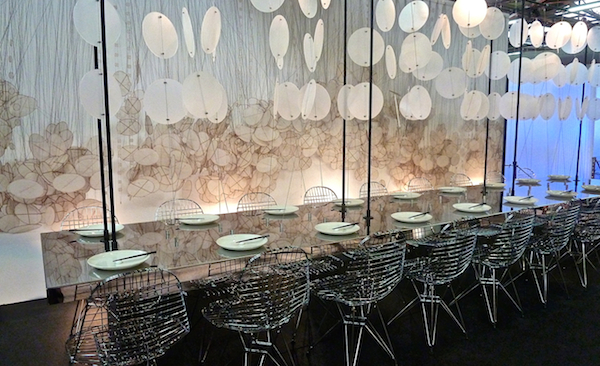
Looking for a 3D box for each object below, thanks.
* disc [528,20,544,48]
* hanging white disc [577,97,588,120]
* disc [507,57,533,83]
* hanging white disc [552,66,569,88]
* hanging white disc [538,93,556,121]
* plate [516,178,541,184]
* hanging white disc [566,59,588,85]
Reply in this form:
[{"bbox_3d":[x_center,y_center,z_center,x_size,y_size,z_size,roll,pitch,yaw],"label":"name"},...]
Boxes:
[{"bbox_3d":[2.192,-1.376,4.010,0.250,0.250,0.010,-5,9,-32],"label":"disc"},{"bbox_3d":[2.962,-0.779,4.530,0.012,0.250,0.250,16,16,41],"label":"hanging white disc"},{"bbox_3d":[2.068,-1.046,4.040,0.250,0.250,0.010,4,8,27],"label":"disc"},{"bbox_3d":[2.682,-1.104,4.470,0.250,0.250,0.012,-4,6,-25],"label":"hanging white disc"},{"bbox_3d":[2.328,-0.717,4.070,0.010,0.250,0.250,0,8,-3],"label":"hanging white disc"},{"bbox_3d":[2.533,-0.011,4.798,0.280,0.027,0.280,0,7,0],"label":"plate"},{"bbox_3d":[2.892,-1.142,4.520,0.250,0.250,0.012,0,1,-3],"label":"hanging white disc"}]

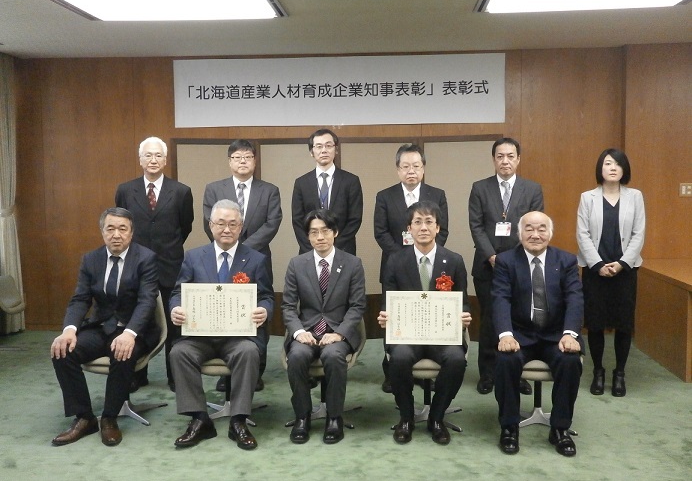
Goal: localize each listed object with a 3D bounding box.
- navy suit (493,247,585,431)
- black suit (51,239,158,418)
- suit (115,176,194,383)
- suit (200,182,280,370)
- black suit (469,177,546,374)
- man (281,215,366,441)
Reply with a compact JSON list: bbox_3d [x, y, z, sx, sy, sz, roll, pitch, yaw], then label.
[{"bbox_3d":[1.084,0.523,4.117,0.530,0.900,0.650,1,5,10],"label":"navy suit"},{"bbox_3d":[-1.354,0.498,4.225,0.530,0.920,0.650,0,5,5],"label":"black suit"},{"bbox_3d":[-1.325,0.272,4.979,0.540,1.405,0.300,-1,5,-3],"label":"suit"},{"bbox_3d":[-0.721,0.276,4.969,0.530,1.390,0.290,0,5,0],"label":"suit"},{"bbox_3d":[1.075,0.244,4.849,0.500,1.360,0.310,0,5,7],"label":"black suit"},{"bbox_3d":[-0.127,0.446,4.255,0.500,1.245,0.800,0,5,2],"label":"man"}]

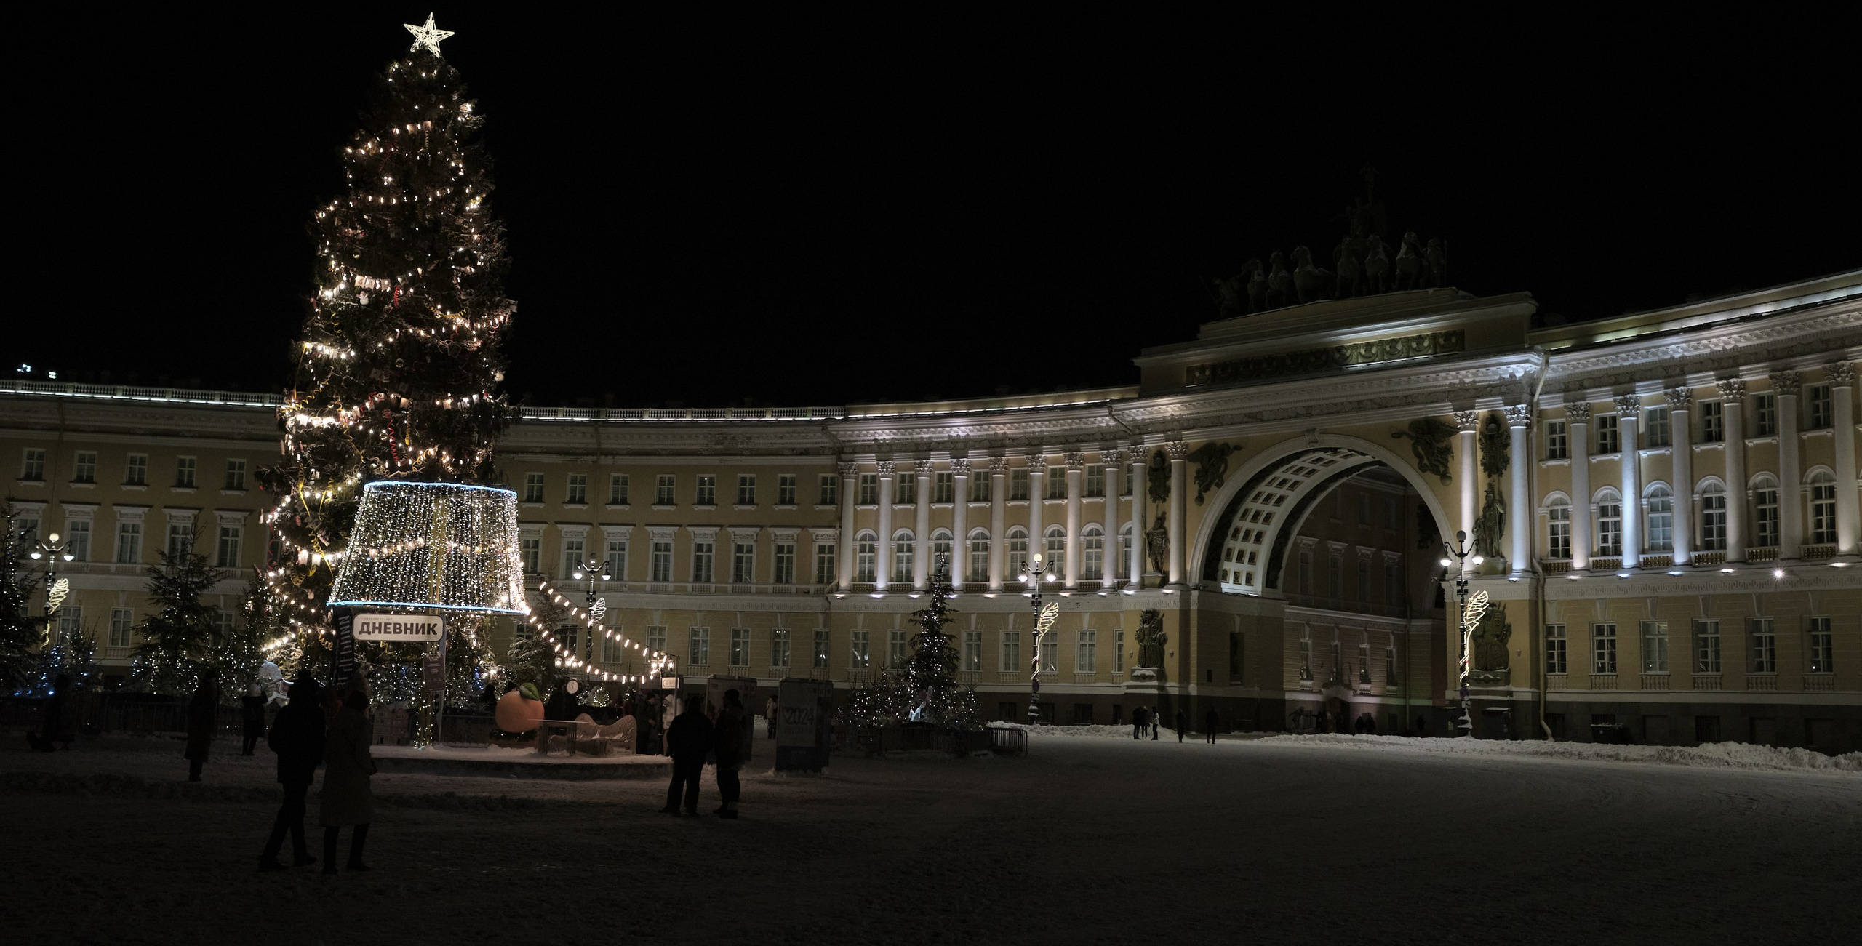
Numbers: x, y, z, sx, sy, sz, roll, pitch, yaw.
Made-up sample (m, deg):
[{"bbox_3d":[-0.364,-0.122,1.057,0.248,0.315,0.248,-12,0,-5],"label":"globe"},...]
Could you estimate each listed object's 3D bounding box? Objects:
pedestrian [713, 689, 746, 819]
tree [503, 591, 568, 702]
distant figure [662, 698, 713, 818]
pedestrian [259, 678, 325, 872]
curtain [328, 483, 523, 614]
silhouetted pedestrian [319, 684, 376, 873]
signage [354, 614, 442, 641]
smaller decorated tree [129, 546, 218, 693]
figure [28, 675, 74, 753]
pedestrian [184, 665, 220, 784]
[{"bbox_3d":[-2.894,4.020,25.996,0.420,1.790,0.500,-1,-8,22],"label":"pedestrian"},{"bbox_3d":[-13.893,6.723,63.674,2.300,5.210,2.300,2,-7,0],"label":"tree"},{"bbox_3d":[-3.558,4.081,26.355,0.620,1.720,0.420,3,-7,-14],"label":"distant figure"},{"bbox_3d":[-5.987,2.802,16.951,0.550,1.770,0.500,-4,-9,37],"label":"pedestrian"},{"bbox_3d":[-11.471,1.706,41.253,4.250,2.850,4.250,2,-7,0],"label":"curtain"},{"bbox_3d":[-5.425,2.837,16.833,0.520,1.700,0.420,-3,-8,30],"label":"silhouetted pedestrian"},{"bbox_3d":[-11.958,3.460,40.653,1.950,0.550,0.180,2,-7,-5],"label":"signage"},{"bbox_3d":[-24.012,5.278,57.625,2.850,5.990,2.850,2,-7,0],"label":"smaller decorated tree"},{"bbox_3d":[-20.218,5.529,41.686,0.550,1.740,0.500,6,-8,-30],"label":"figure"},{"bbox_3d":[-12.097,4.188,30.045,0.450,1.830,0.500,8,-9,-41],"label":"pedestrian"}]

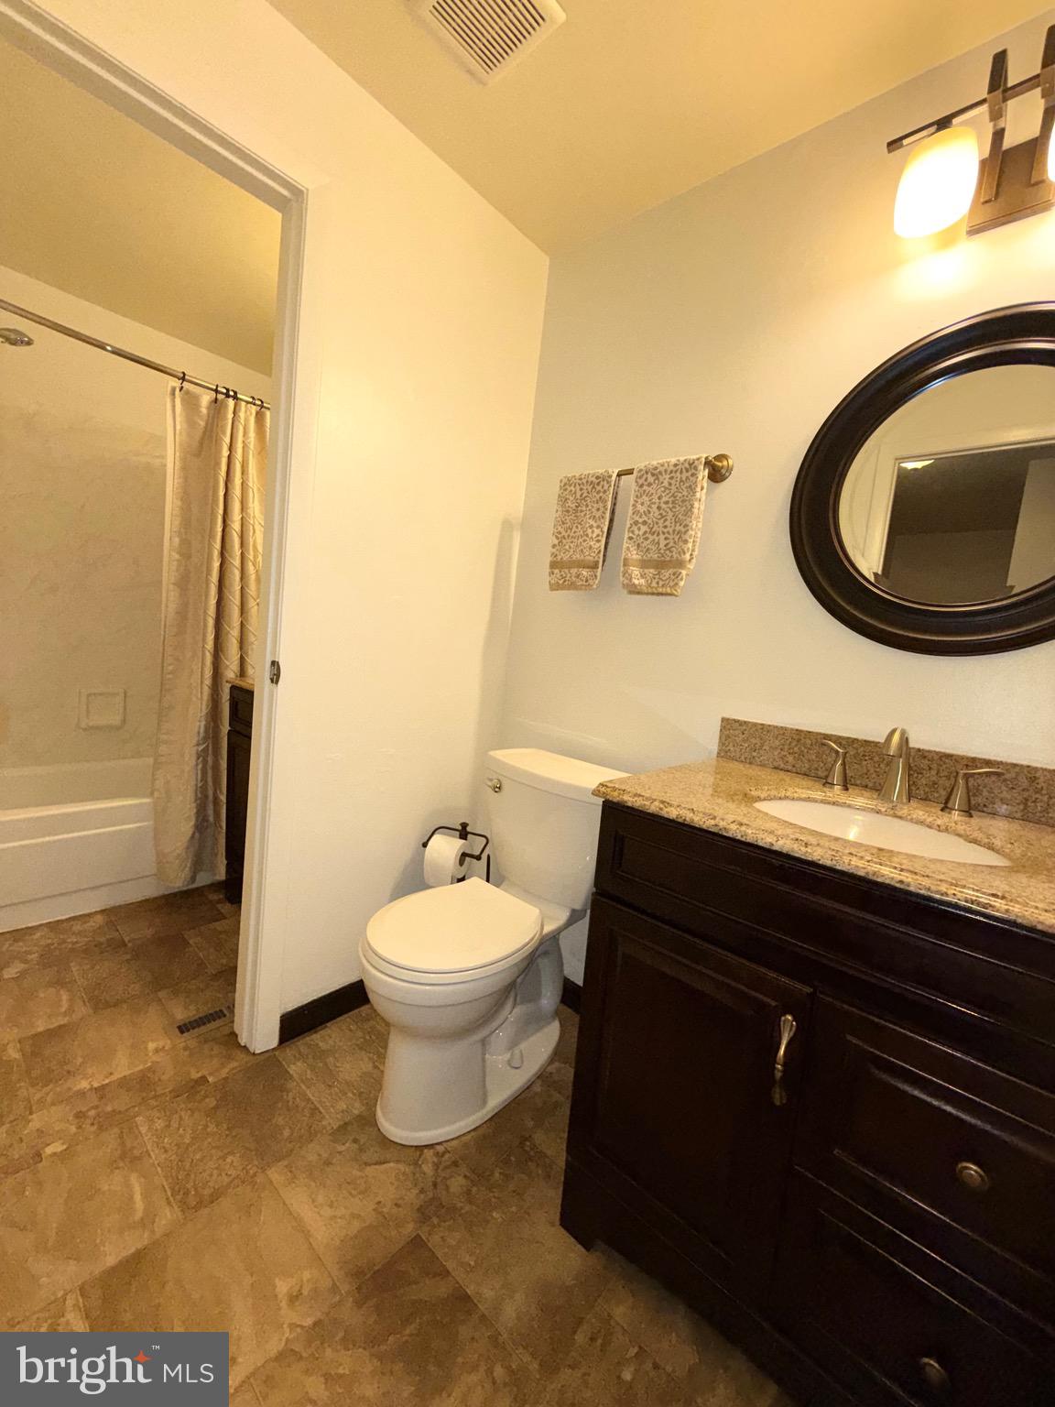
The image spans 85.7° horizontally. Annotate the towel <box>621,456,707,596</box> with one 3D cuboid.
[{"bbox_3d":[0.339,-0.447,1.451,0.205,0.336,0.054,10,8,41],"label":"towel"}]

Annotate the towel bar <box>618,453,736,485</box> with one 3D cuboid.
[{"bbox_3d":[0.285,-0.615,1.537,0.522,0.068,0.084,10,8,41],"label":"towel bar"}]

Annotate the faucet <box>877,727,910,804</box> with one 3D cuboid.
[{"bbox_3d":[0.693,0.116,1.068,0.050,0.150,0.158,10,8,41],"label":"faucet"}]

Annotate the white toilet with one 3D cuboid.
[{"bbox_3d":[-0.086,0.573,1.479,0.455,0.787,0.698,10,8,41],"label":"white toilet"}]

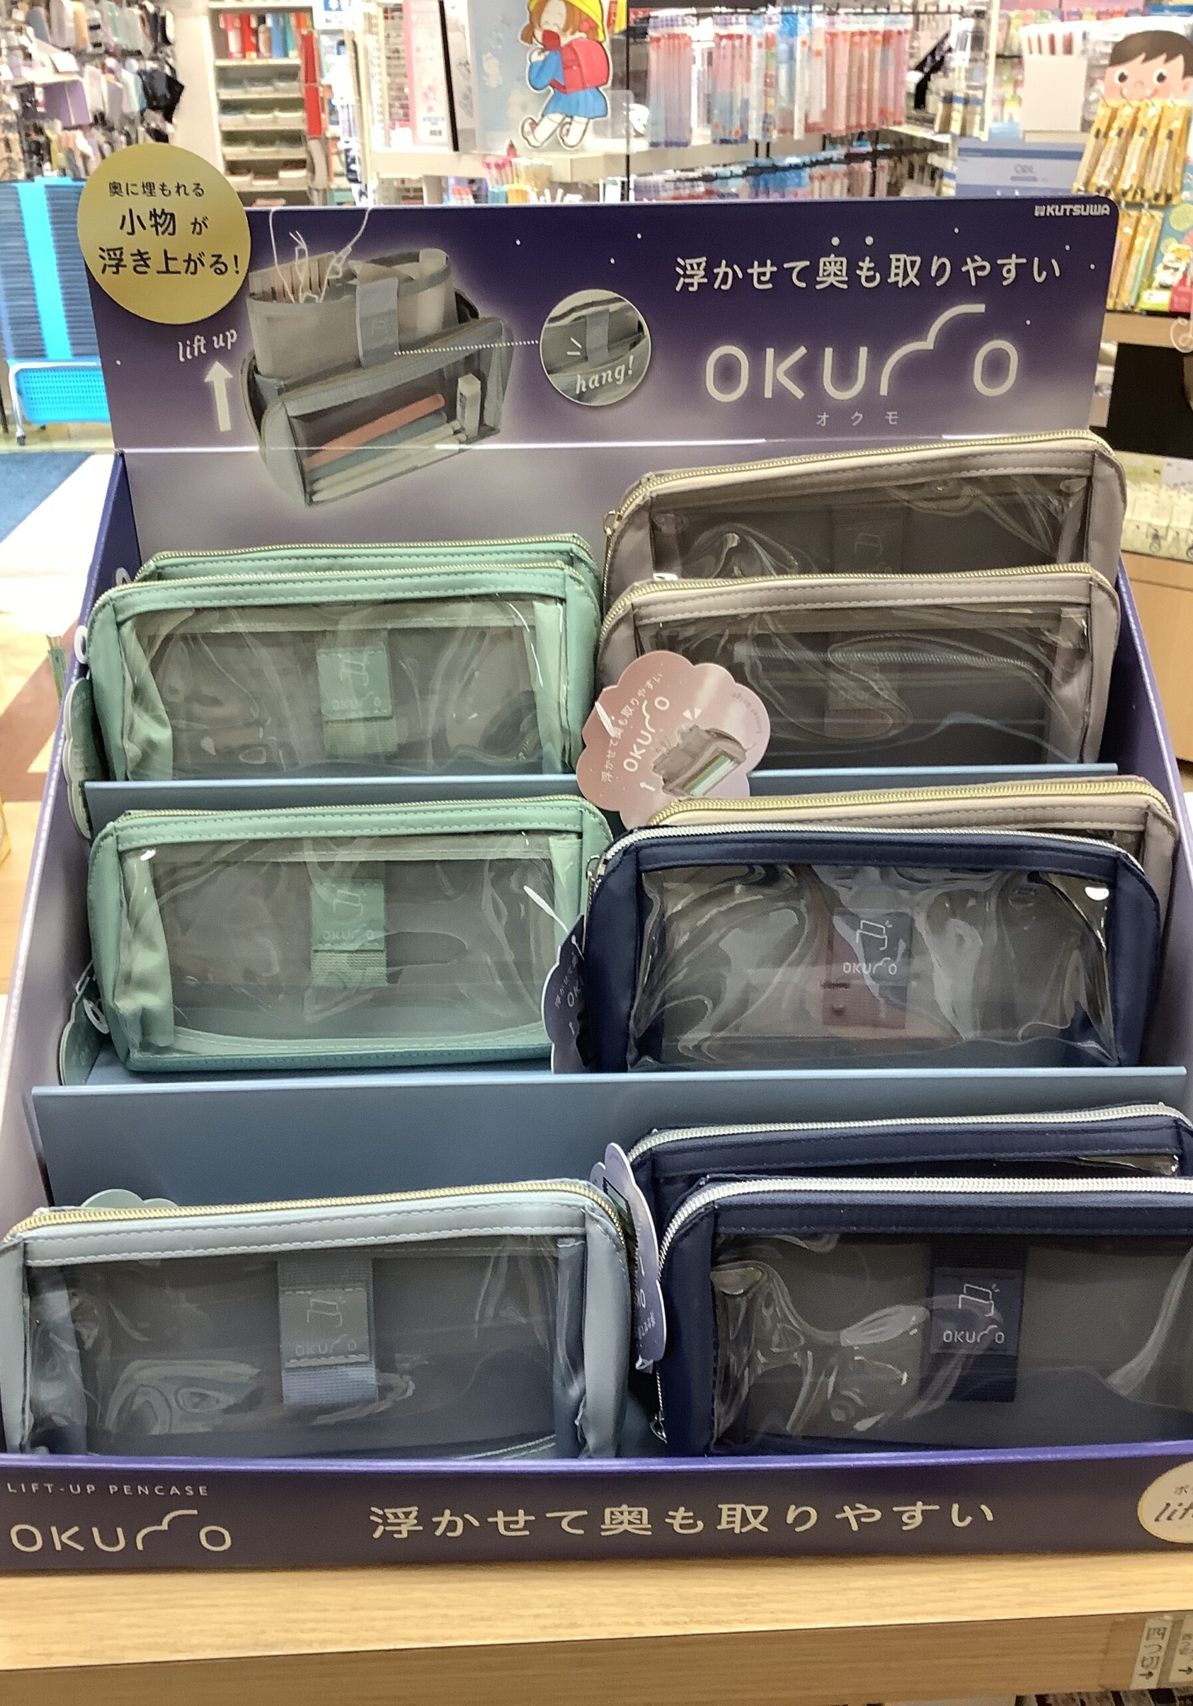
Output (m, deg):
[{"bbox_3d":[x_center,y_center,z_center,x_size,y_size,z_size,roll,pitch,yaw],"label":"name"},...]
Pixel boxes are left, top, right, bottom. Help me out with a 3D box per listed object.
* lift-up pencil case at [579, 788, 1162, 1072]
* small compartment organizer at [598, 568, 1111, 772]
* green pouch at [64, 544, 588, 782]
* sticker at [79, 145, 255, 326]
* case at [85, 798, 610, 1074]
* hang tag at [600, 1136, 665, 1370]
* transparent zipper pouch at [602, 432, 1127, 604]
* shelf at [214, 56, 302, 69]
[{"bbox_3d":[0.097,0.038,0.544,0.203,0.097,0.054,1,19,2],"label":"lift-up pencil case"},{"bbox_3d":[0.104,-0.061,0.605,0.203,0.097,0.054,-2,19,0],"label":"small compartment organizer"},{"bbox_3d":[-0.100,-0.062,0.609,0.203,0.097,0.054,-2,19,-1],"label":"green pouch"},{"bbox_3d":[-0.173,-0.248,0.613,0.068,0.068,0.003,-1,24,-1],"label":"sticker"},{"bbox_3d":[-0.095,0.028,0.595,0.203,0.097,0.054,-2,19,0],"label":"case"},{"bbox_3d":[0.011,0.131,0.507,0.003,0.070,0.068,-9,25,-18],"label":"hang tag"},{"bbox_3d":[0.107,-0.109,0.607,0.203,0.097,0.054,-4,19,0],"label":"transparent zipper pouch"},{"bbox_3d":[-1.990,-4.721,9.137,0.540,0.035,0.320,-1,24,0],"label":"shelf"}]

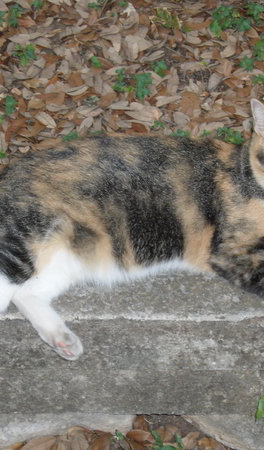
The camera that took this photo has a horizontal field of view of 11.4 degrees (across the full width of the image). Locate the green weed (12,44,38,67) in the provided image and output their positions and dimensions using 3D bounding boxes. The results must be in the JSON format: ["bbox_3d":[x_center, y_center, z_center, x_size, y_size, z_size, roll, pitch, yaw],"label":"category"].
[{"bbox_3d":[-0.166,-0.264,2.052,0.041,0.022,0.032,0,41,-1],"label":"green weed"}]

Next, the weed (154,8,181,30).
[{"bbox_3d":[0.055,-0.320,2.051,0.041,0.022,0.030,0,41,0],"label":"weed"}]

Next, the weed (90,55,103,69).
[{"bbox_3d":[-0.055,-0.253,2.041,0.019,0.014,0.020,0,41,-1],"label":"weed"}]

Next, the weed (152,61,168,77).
[{"bbox_3d":[0.042,-0.229,1.924,0.021,0.014,0.018,0,42,0],"label":"weed"}]

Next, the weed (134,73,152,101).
[{"bbox_3d":[0.017,-0.201,1.913,0.026,0.024,0.034,0,41,0],"label":"weed"}]

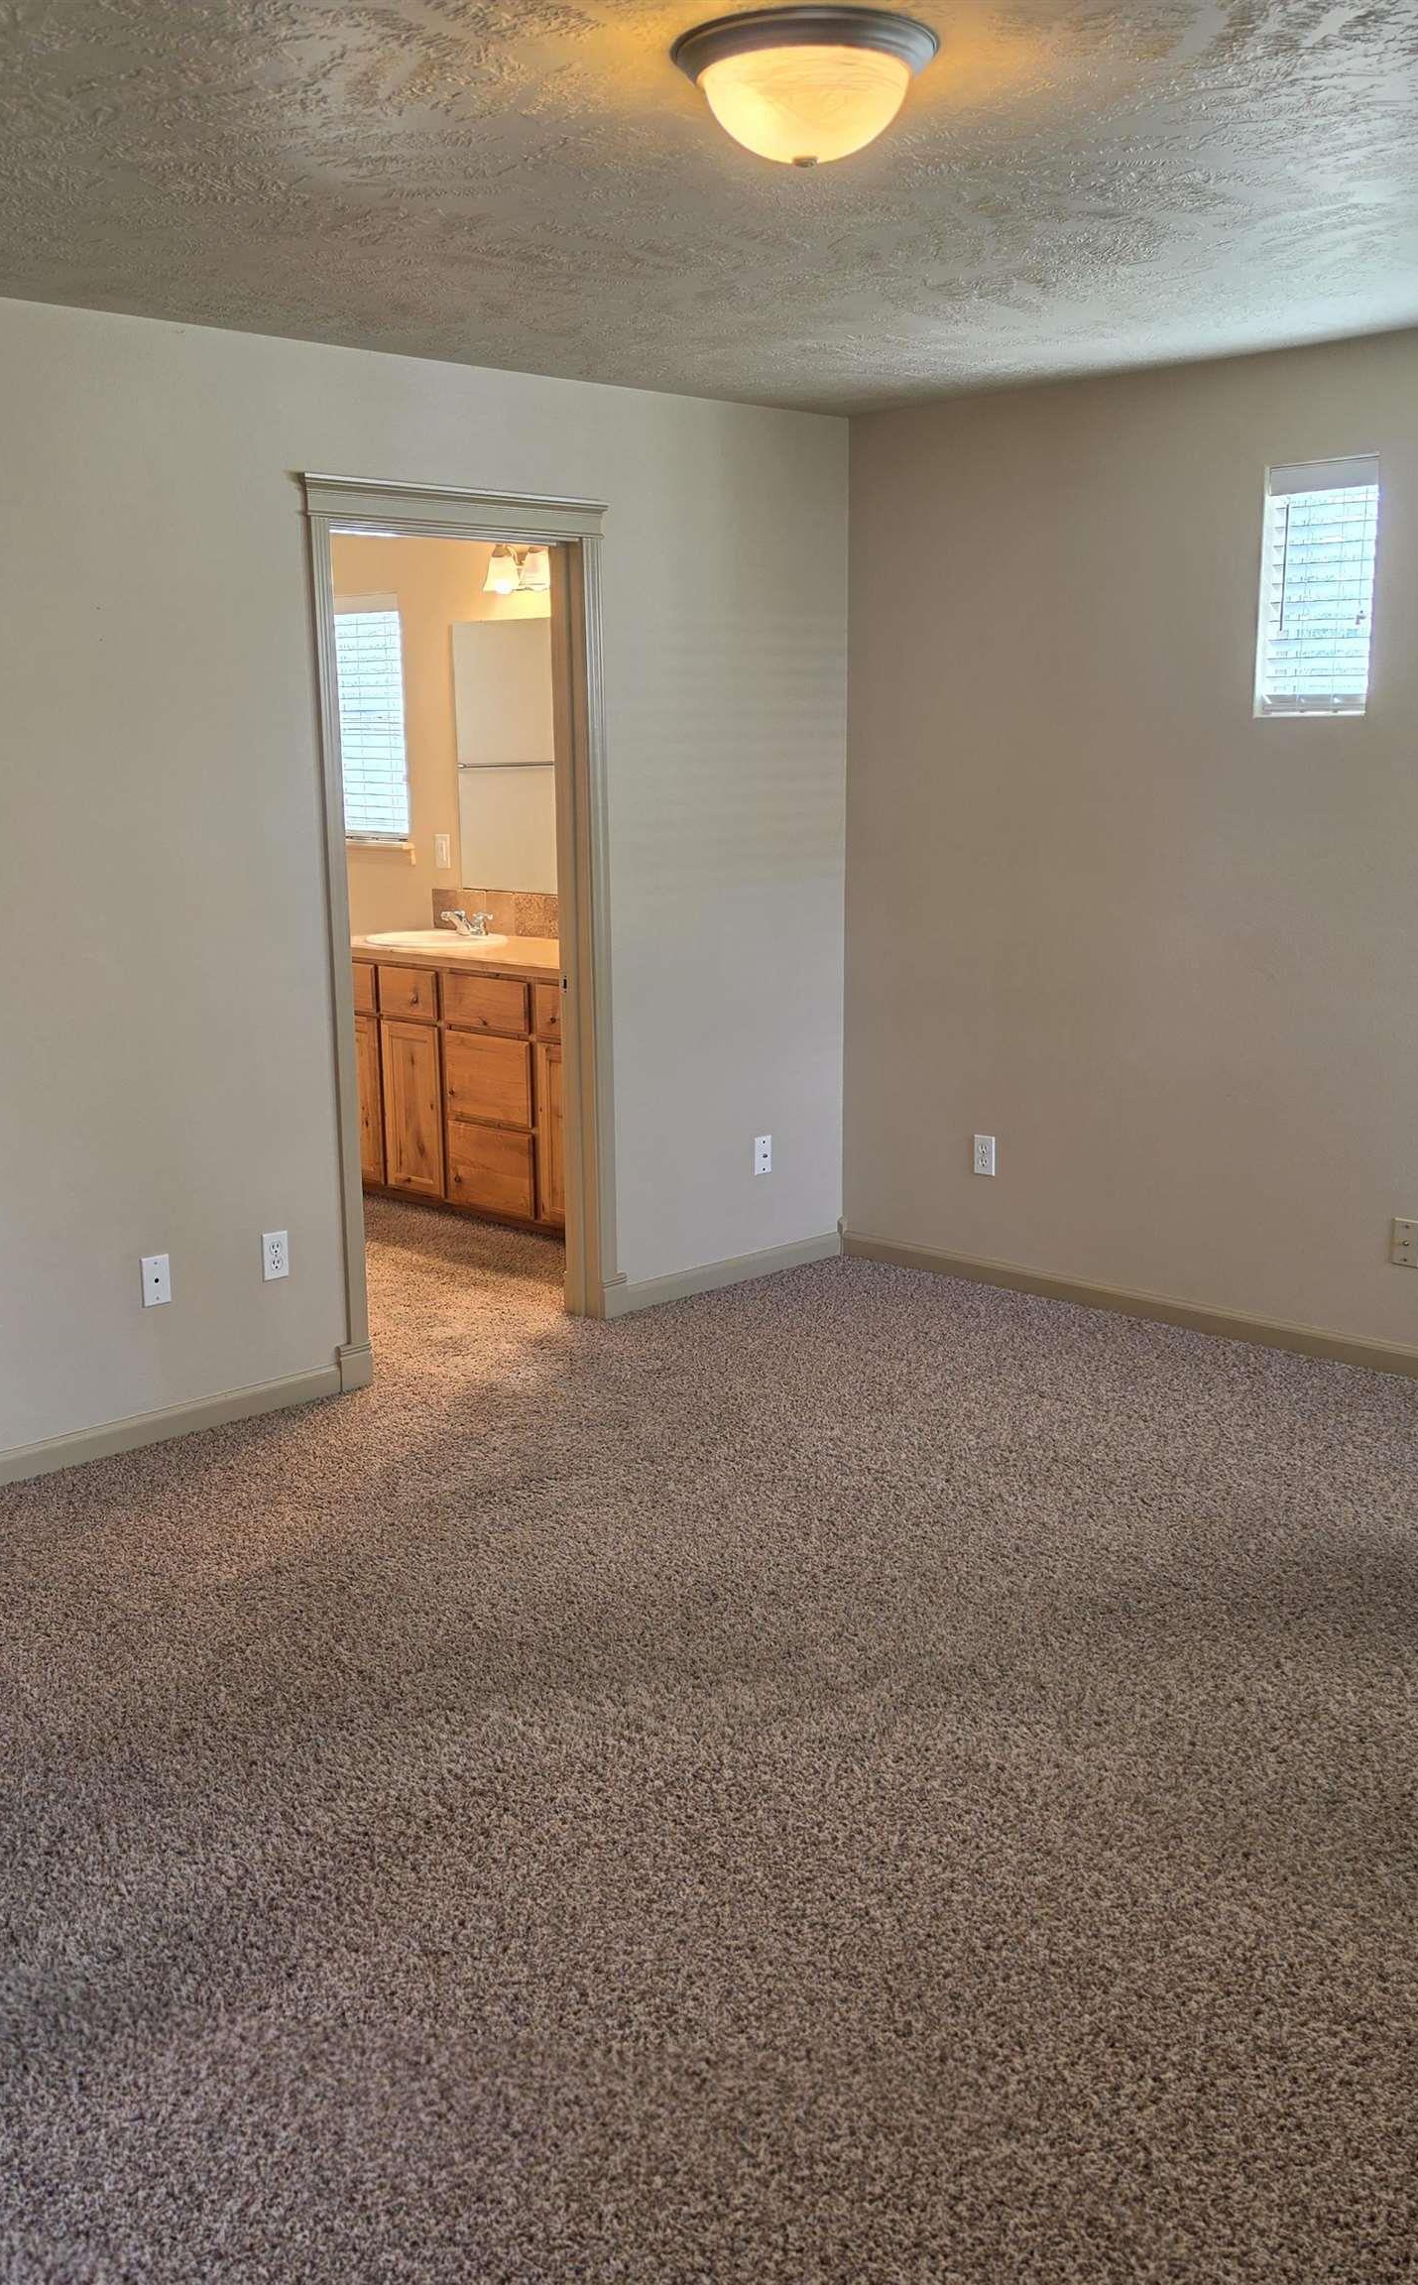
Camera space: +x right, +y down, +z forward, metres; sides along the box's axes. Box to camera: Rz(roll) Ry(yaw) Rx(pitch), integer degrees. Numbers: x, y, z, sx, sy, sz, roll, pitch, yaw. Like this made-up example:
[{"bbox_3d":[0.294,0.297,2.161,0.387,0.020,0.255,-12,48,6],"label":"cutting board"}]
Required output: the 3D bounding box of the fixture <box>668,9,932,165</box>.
[{"bbox_3d":[0.127,-1.338,2.619,0.345,0.147,0.345,0,11,0],"label":"fixture"}]

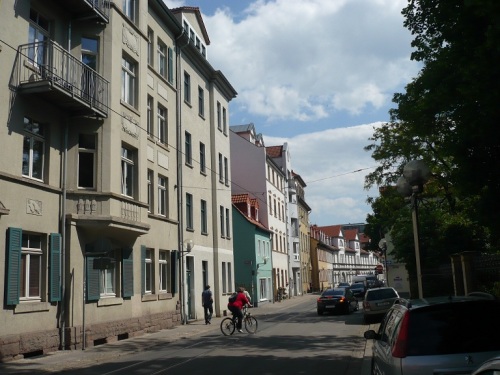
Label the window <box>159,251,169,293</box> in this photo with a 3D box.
[{"bbox_3d":[-3.688,3.576,21.213,0.140,1.820,1.060,-5,-11,14],"label":"window"}]

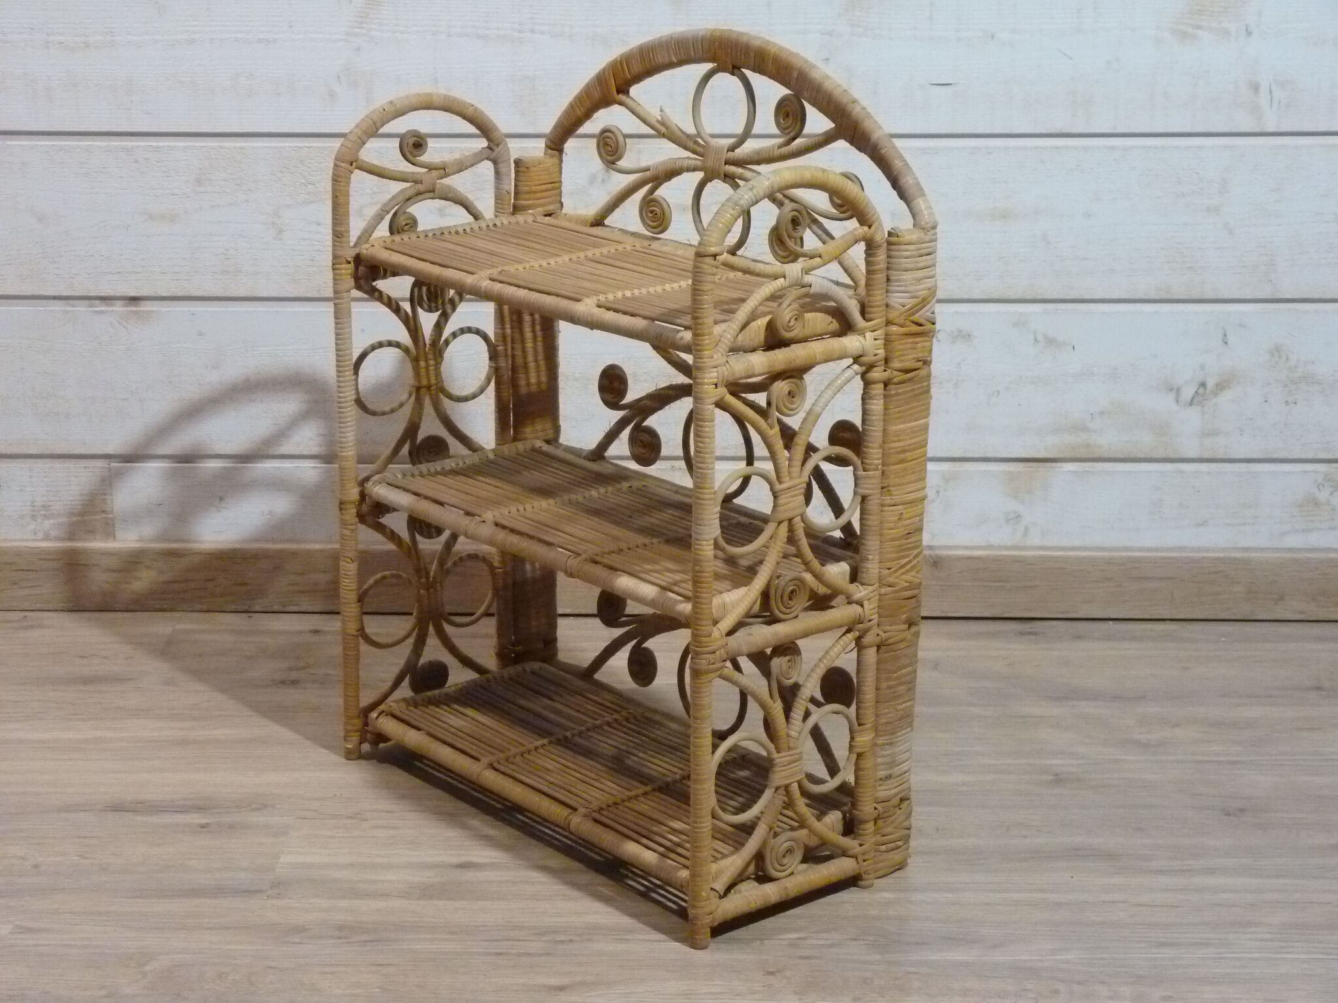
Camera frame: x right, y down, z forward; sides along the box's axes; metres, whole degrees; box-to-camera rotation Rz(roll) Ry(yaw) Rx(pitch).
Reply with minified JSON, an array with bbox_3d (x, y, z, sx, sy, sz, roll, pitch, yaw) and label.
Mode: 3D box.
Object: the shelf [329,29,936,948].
[{"bbox_3d":[-0.039,-0.048,2.100,0.223,0.616,0.479,-12,21,-37],"label":"shelf"}]

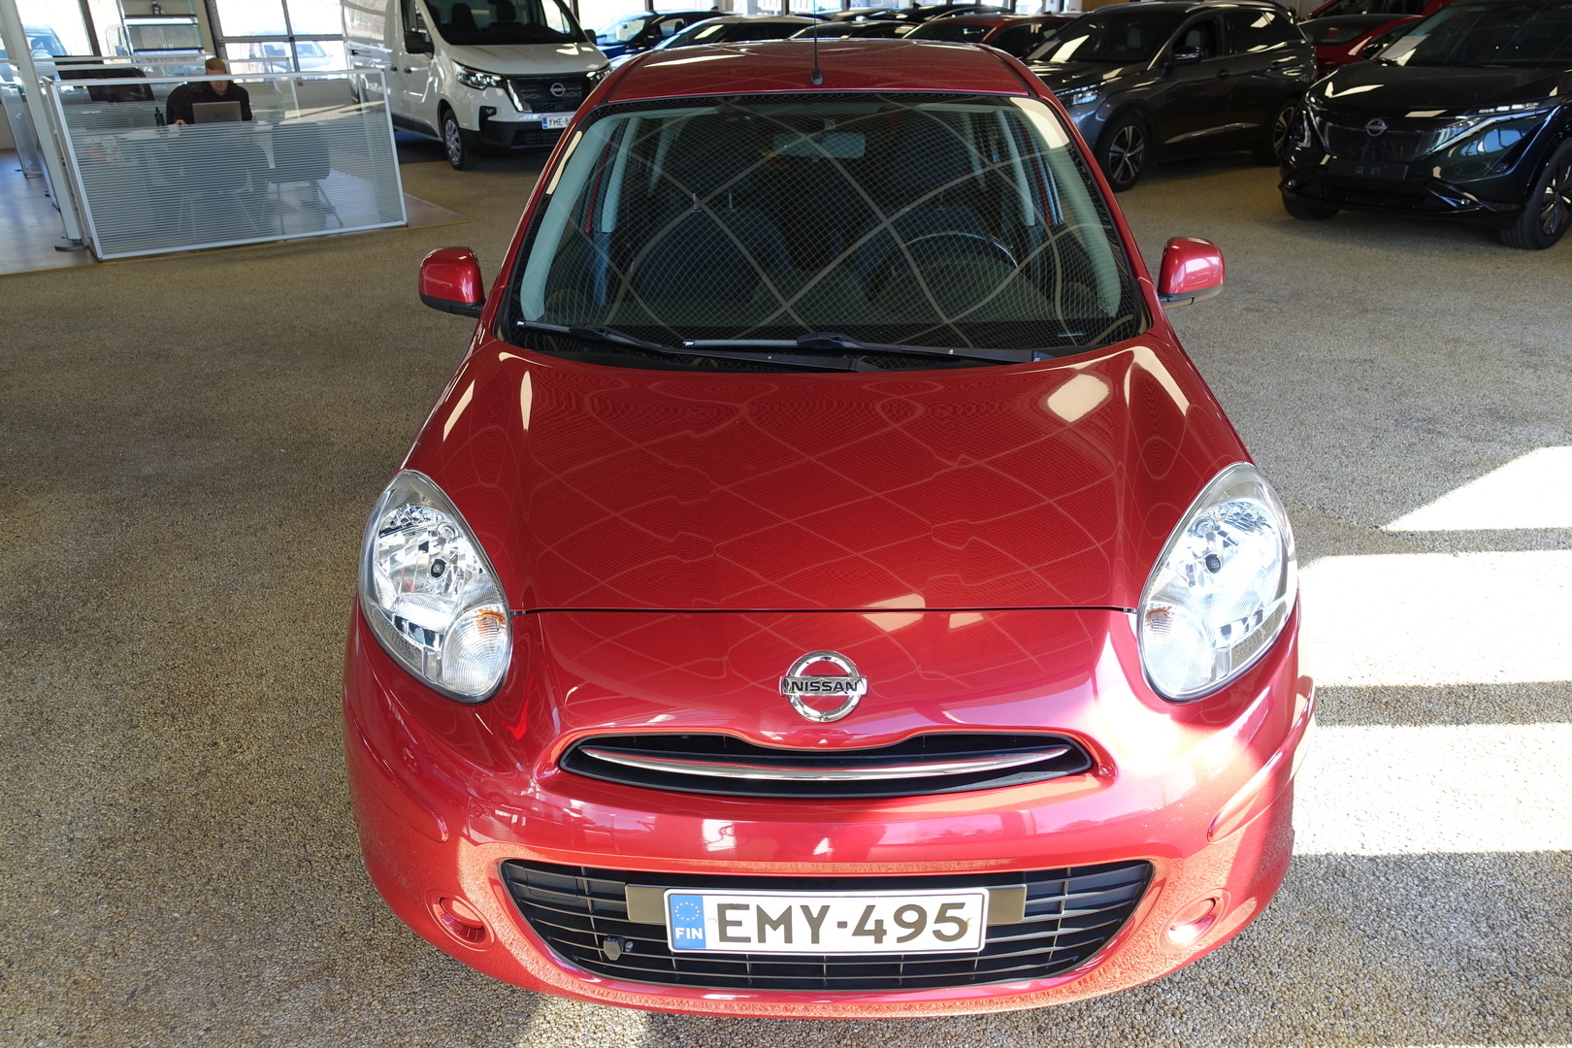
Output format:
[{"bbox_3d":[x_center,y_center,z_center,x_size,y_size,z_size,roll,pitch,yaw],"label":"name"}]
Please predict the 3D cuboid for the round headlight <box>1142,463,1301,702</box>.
[{"bbox_3d":[0.664,0.082,1.694,0.280,0.255,0.360,0,26,0],"label":"round headlight"}]

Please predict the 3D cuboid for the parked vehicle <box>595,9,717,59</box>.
[{"bbox_3d":[-2.511,-7.777,17.565,4.300,1.560,1.820,-23,34,-38],"label":"parked vehicle"}]

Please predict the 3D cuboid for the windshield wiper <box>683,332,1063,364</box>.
[{"bbox_3d":[0.172,-0.334,2.035,0.754,0.050,0.080,3,27,4],"label":"windshield wiper"}]

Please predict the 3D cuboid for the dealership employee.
[{"bbox_3d":[-4.544,-3.081,8.500,0.600,1.220,0.750,-17,31,-30],"label":"dealership employee"}]

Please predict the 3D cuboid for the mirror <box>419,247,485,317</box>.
[{"bbox_3d":[-0.794,-0.587,2.551,0.175,0.148,0.120,0,26,1],"label":"mirror"}]

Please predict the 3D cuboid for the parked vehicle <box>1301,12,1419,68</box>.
[{"bbox_3d":[8.844,-7.111,16.153,4.350,1.460,1.800,-16,30,-28],"label":"parked vehicle"}]

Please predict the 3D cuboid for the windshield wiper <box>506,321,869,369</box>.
[{"bbox_3d":[-0.198,-0.361,2.086,0.788,0.060,0.080,8,27,18],"label":"windshield wiper"}]

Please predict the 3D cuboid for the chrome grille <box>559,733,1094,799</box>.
[{"bbox_3d":[0.053,0.316,1.407,0.735,0.090,0.090,0,26,1],"label":"chrome grille"}]

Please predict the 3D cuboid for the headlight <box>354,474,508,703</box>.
[{"bbox_3d":[-0.549,0.086,1.632,0.305,0.235,0.350,0,26,1],"label":"headlight"}]

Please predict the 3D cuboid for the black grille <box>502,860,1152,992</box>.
[{"bbox_3d":[0.057,0.565,1.506,0.935,0.235,0.100,0,26,1],"label":"black grille"}]

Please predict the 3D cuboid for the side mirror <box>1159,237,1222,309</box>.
[{"bbox_3d":[0.947,-0.591,2.460,0.180,0.155,0.130,0,26,0],"label":"side mirror"}]

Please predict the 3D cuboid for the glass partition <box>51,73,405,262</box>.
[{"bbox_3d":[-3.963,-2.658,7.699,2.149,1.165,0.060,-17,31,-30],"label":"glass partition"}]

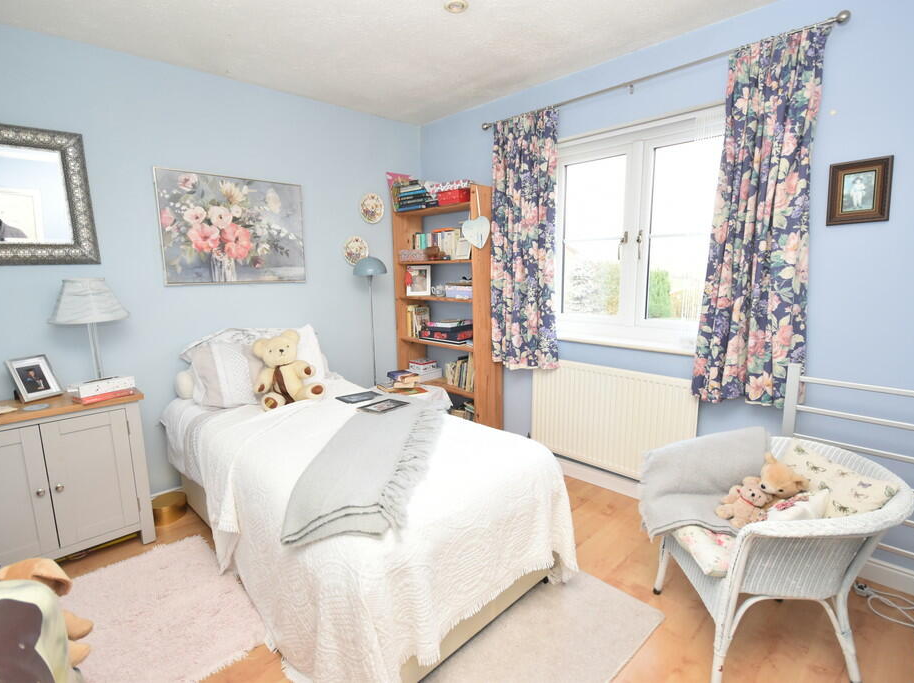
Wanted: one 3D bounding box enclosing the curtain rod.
[{"bbox_3d":[0.806,-1.291,2.315,0.075,0.055,1.825,-10,13,-43],"label":"curtain rod"}]

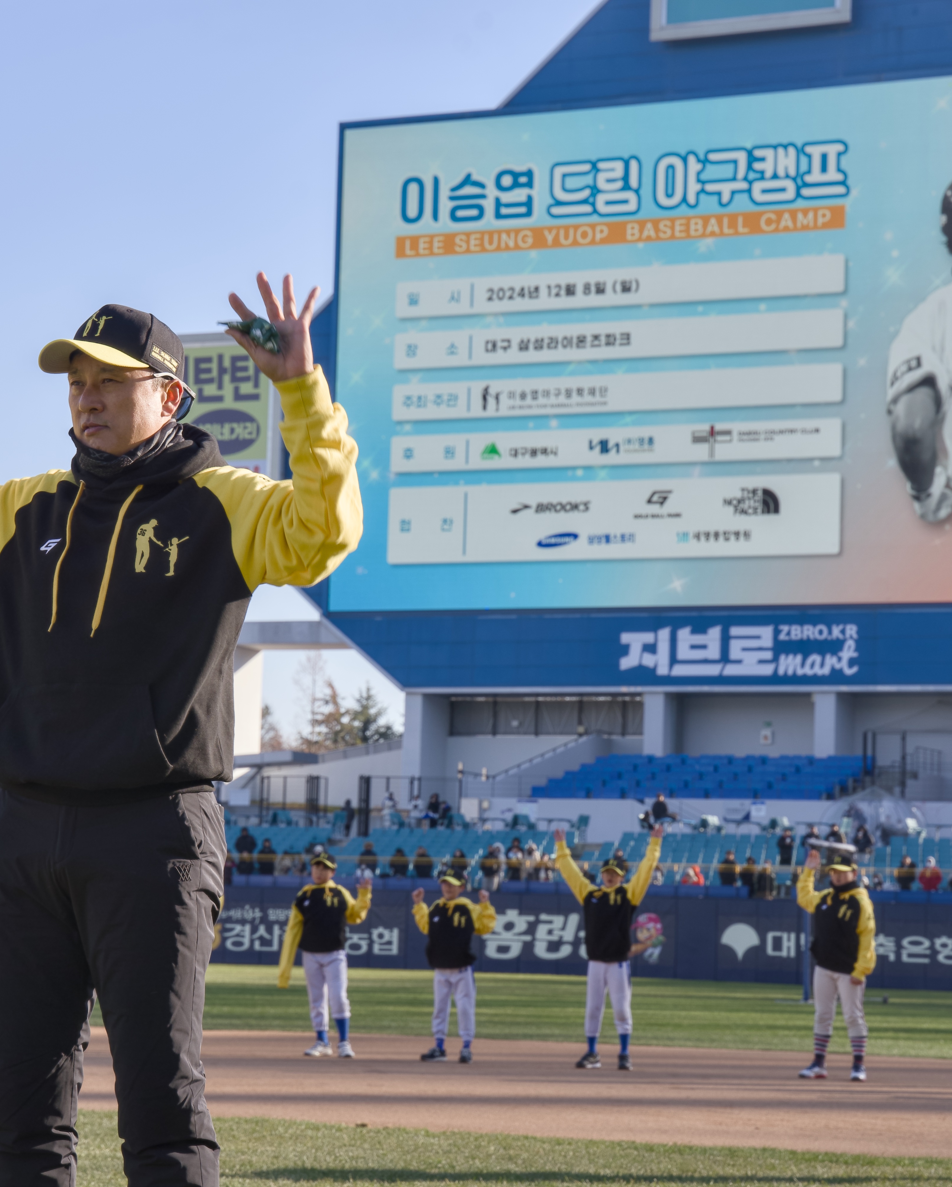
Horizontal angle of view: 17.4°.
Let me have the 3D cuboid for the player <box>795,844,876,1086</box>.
[{"bbox_3d":[2.440,2.510,21.100,0.520,1.570,0.380,-1,-6,25],"label":"player"}]

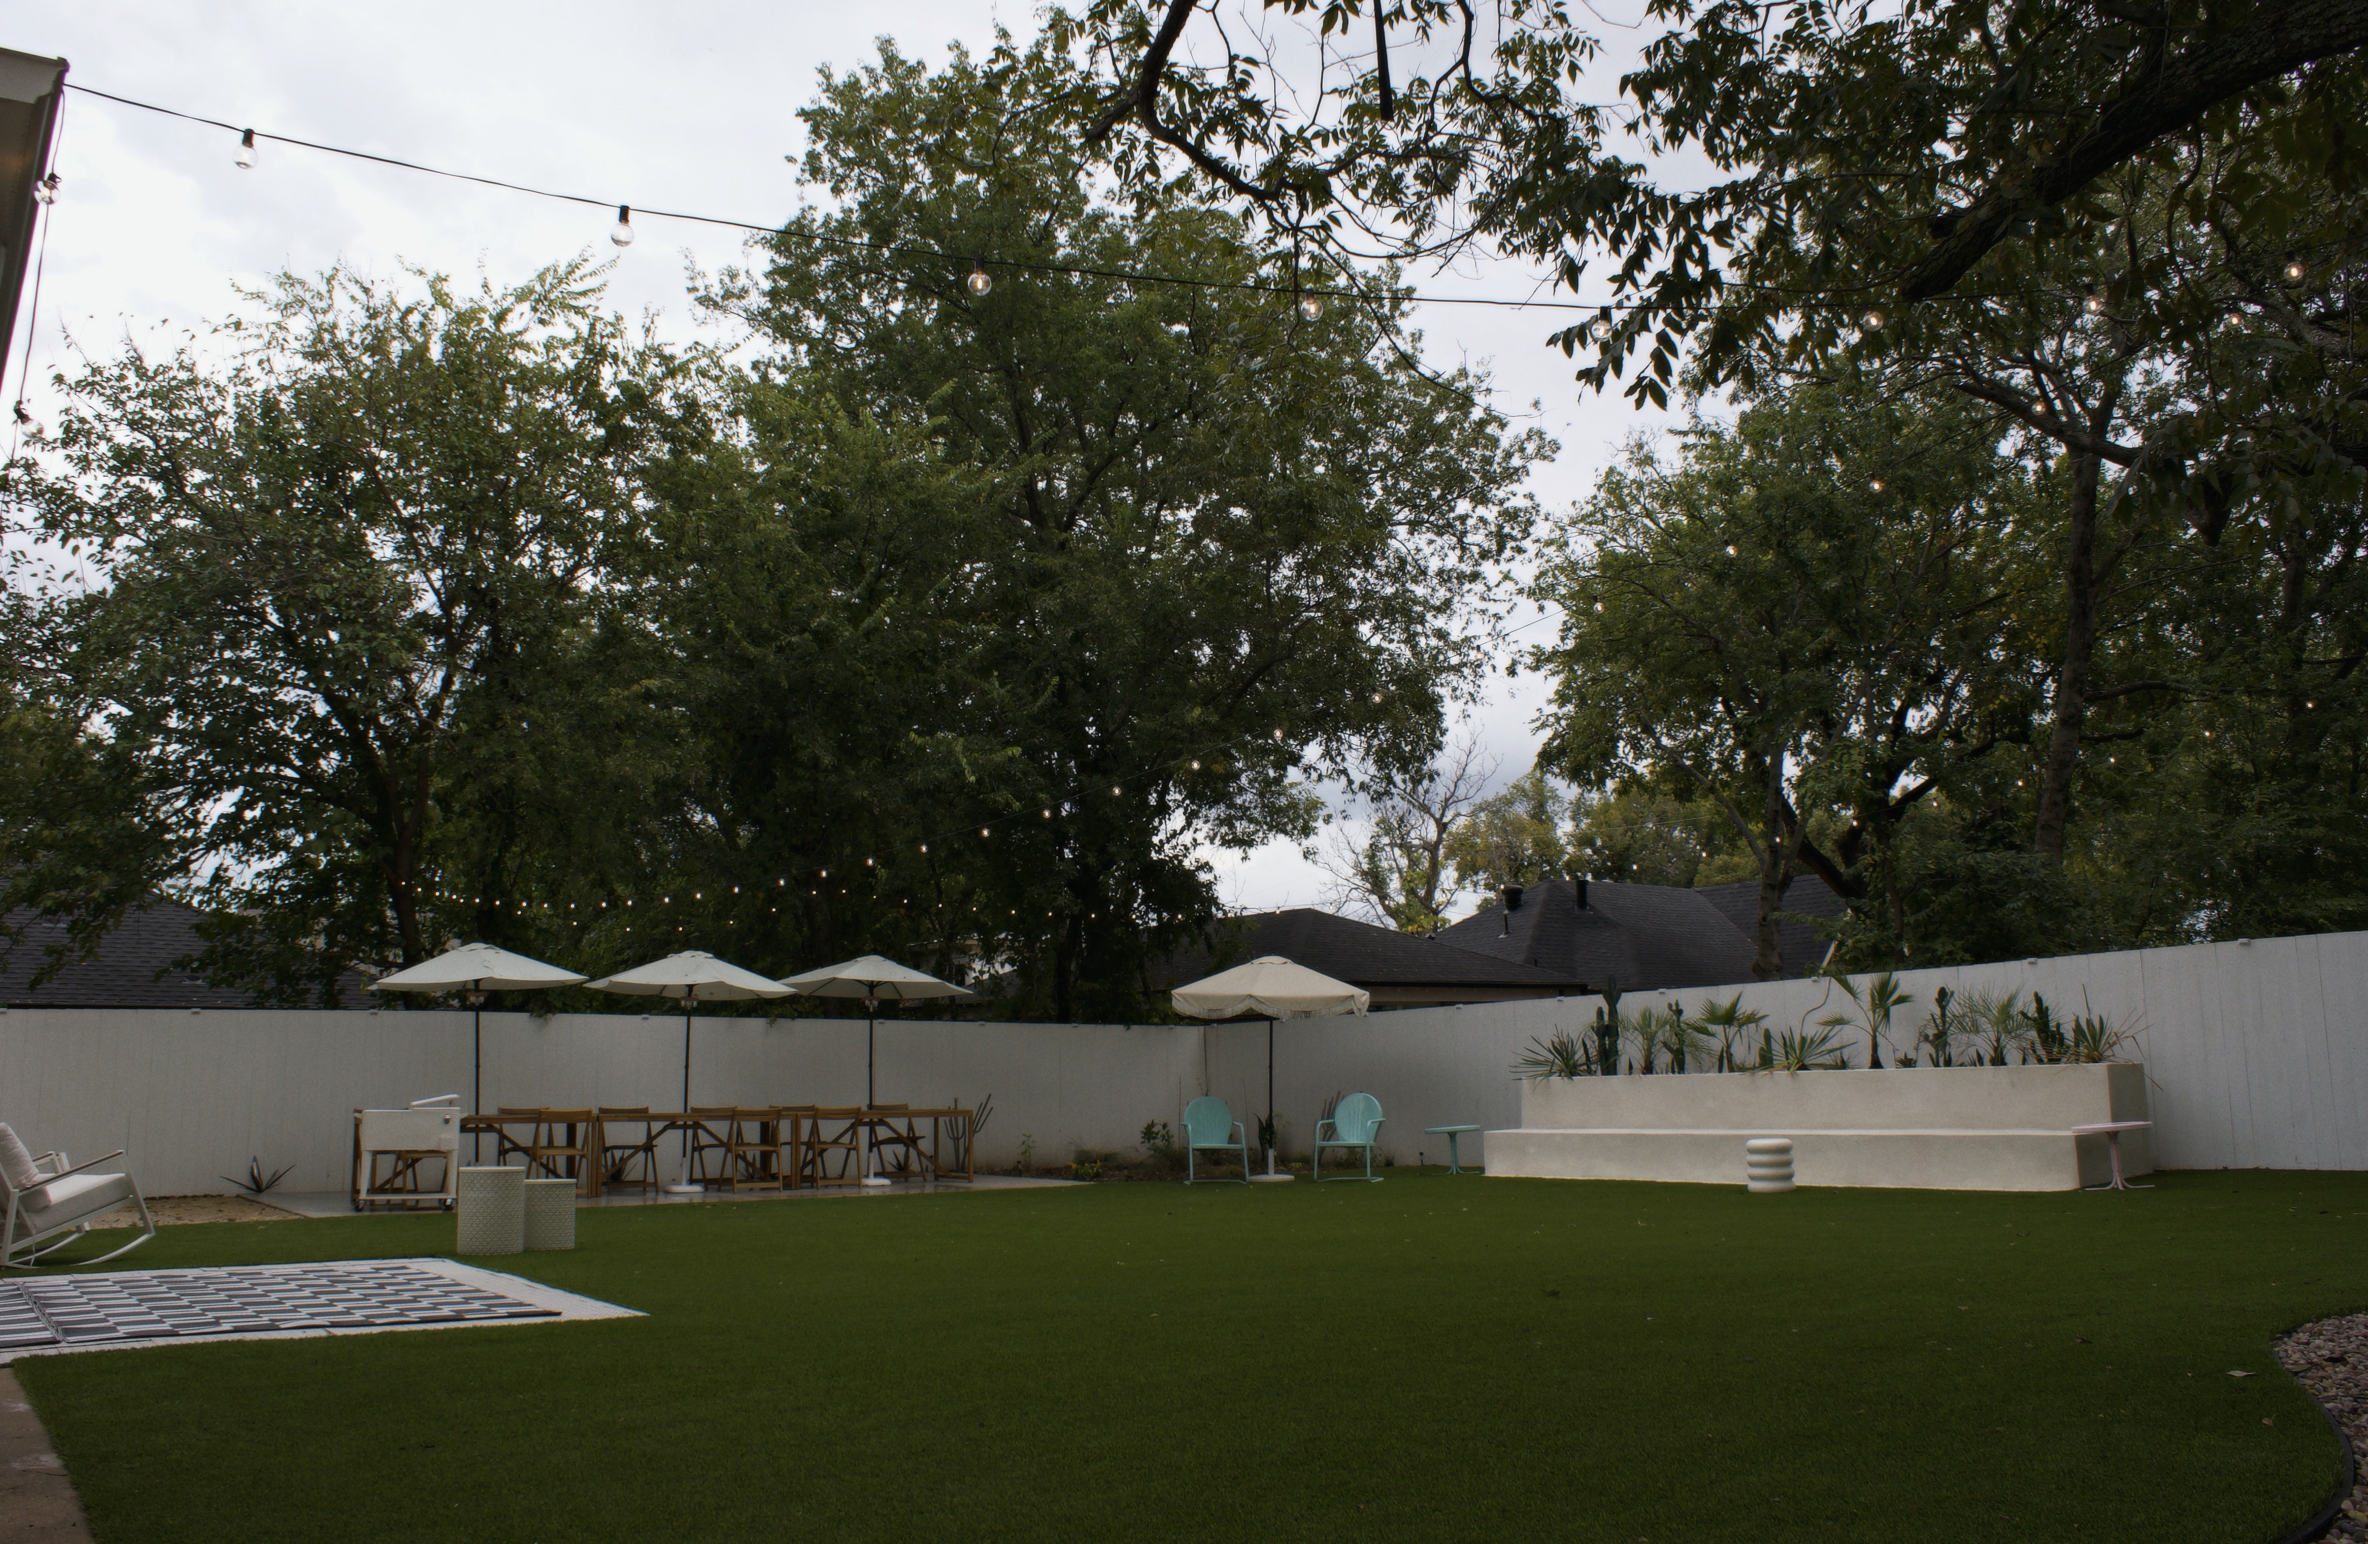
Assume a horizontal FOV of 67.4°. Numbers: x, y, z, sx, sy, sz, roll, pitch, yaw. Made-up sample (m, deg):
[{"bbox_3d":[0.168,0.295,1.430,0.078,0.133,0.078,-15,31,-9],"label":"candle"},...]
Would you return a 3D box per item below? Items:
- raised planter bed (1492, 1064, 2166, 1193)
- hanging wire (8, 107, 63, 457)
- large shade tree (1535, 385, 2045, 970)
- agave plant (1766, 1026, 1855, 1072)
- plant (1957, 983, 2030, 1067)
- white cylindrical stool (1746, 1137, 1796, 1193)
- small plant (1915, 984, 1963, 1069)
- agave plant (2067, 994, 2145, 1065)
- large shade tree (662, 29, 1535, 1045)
[{"bbox_3d":[5.411,3.161,15.919,1.515,0.958,5.843,7,-12,-41],"label":"raised planter bed"},{"bbox_3d":[-2.063,-0.854,3.185,0.060,0.468,0.713,5,-12,-36],"label":"hanging wire"},{"bbox_3d":[7.863,-0.266,22.805,6.341,9.889,6.341,-2,-9,0],"label":"large shade tree"},{"bbox_3d":[5.708,2.528,16.226,0.755,0.406,0.755,7,-12,-41],"label":"agave plant"},{"bbox_3d":[6.777,2.122,14.862,0.576,0.666,0.576,7,-12,-41],"label":"plant"},{"bbox_3d":[4.892,3.277,14.796,0.396,0.452,0.396,-2,-9,0],"label":"white cylindrical stool"},{"bbox_3d":[6.849,2.313,16.084,0.330,0.750,0.370,6,-12,-38],"label":"small plant"},{"bbox_3d":[7.397,2.065,14.251,0.566,0.550,0.566,7,-12,-41],"label":"agave plant"},{"bbox_3d":[-1.114,-2.794,24.271,11.702,15.836,11.117,-2,-9,0],"label":"large shade tree"}]

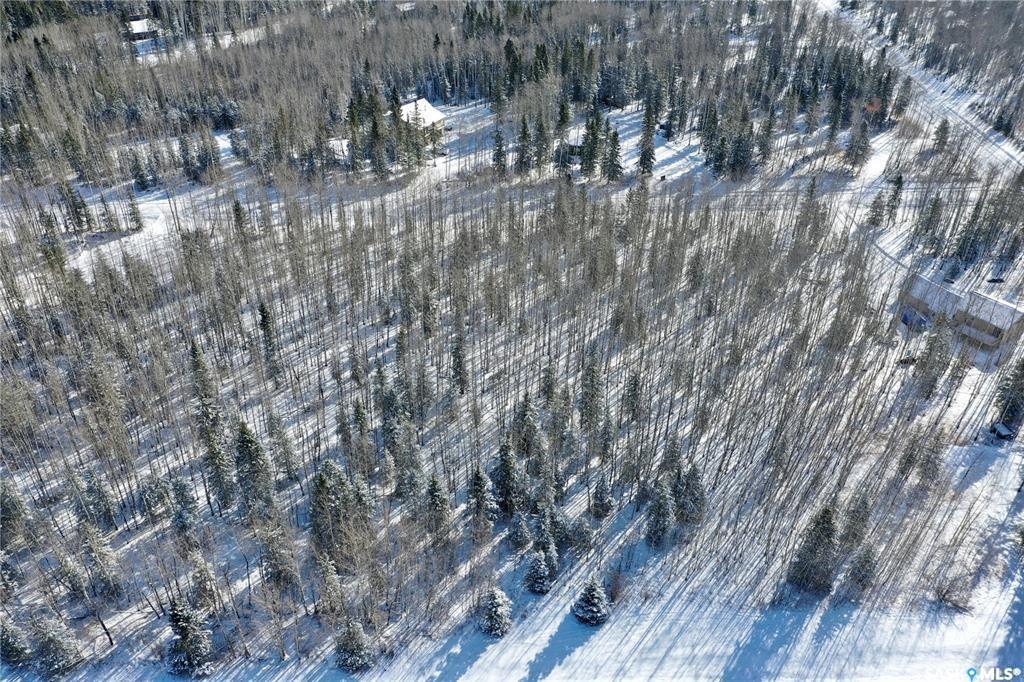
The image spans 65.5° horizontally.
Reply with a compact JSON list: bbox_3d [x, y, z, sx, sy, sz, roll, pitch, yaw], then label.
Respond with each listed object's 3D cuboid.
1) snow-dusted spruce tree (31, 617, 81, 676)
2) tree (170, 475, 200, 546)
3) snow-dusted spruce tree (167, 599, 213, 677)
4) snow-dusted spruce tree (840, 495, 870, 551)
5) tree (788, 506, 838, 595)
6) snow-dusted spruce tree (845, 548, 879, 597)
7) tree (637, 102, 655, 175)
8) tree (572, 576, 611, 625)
[{"bbox_3d":[-45.983,29.447,78.951,4.490,6.670,4.490,2,33,0],"label":"snow-dusted spruce tree"},{"bbox_3d":[-33.856,17.216,81.456,2.600,9.690,2.600,2,34,0],"label":"tree"},{"bbox_3d":[-29.087,25.597,70.110,3.820,8.960,3.820,2,34,0],"label":"snow-dusted spruce tree"},{"bbox_3d":[36.683,18.954,83.935,2.600,7.680,2.600,2,34,0],"label":"snow-dusted spruce tree"},{"bbox_3d":[30.858,20.285,78.966,4.680,10.810,4.680,2,34,0],"label":"tree"},{"bbox_3d":[39.809,25.241,89.236,3.330,6.450,3.330,2,33,0],"label":"snow-dusted spruce tree"},{"bbox_3d":[28.532,-42.028,165.202,3.850,15.800,3.850,2,34,0],"label":"tree"},{"bbox_3d":[8.838,27.196,85.824,4.280,5.450,4.280,2,33,0],"label":"tree"}]

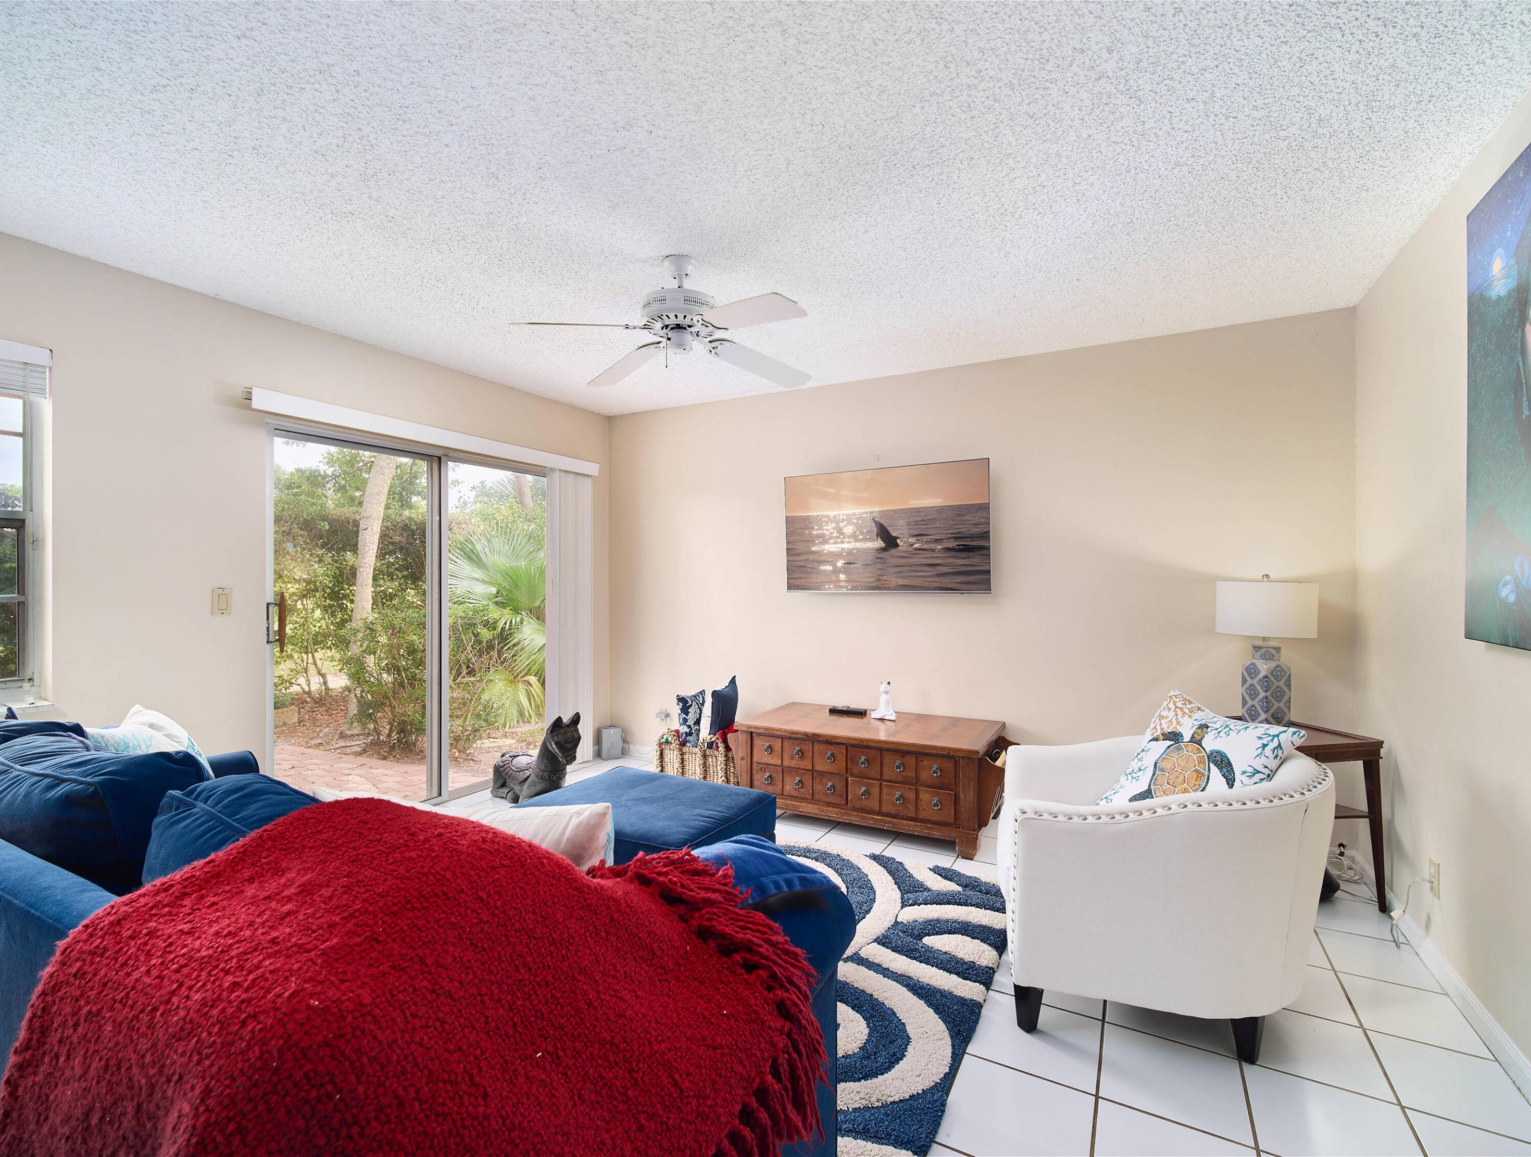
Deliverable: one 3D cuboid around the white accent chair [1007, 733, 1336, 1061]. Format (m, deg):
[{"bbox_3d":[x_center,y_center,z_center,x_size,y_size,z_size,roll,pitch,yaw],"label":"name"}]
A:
[{"bbox_3d":[1.211,0.905,1.944,0.800,0.790,0.720,0,0,19],"label":"white accent chair"}]

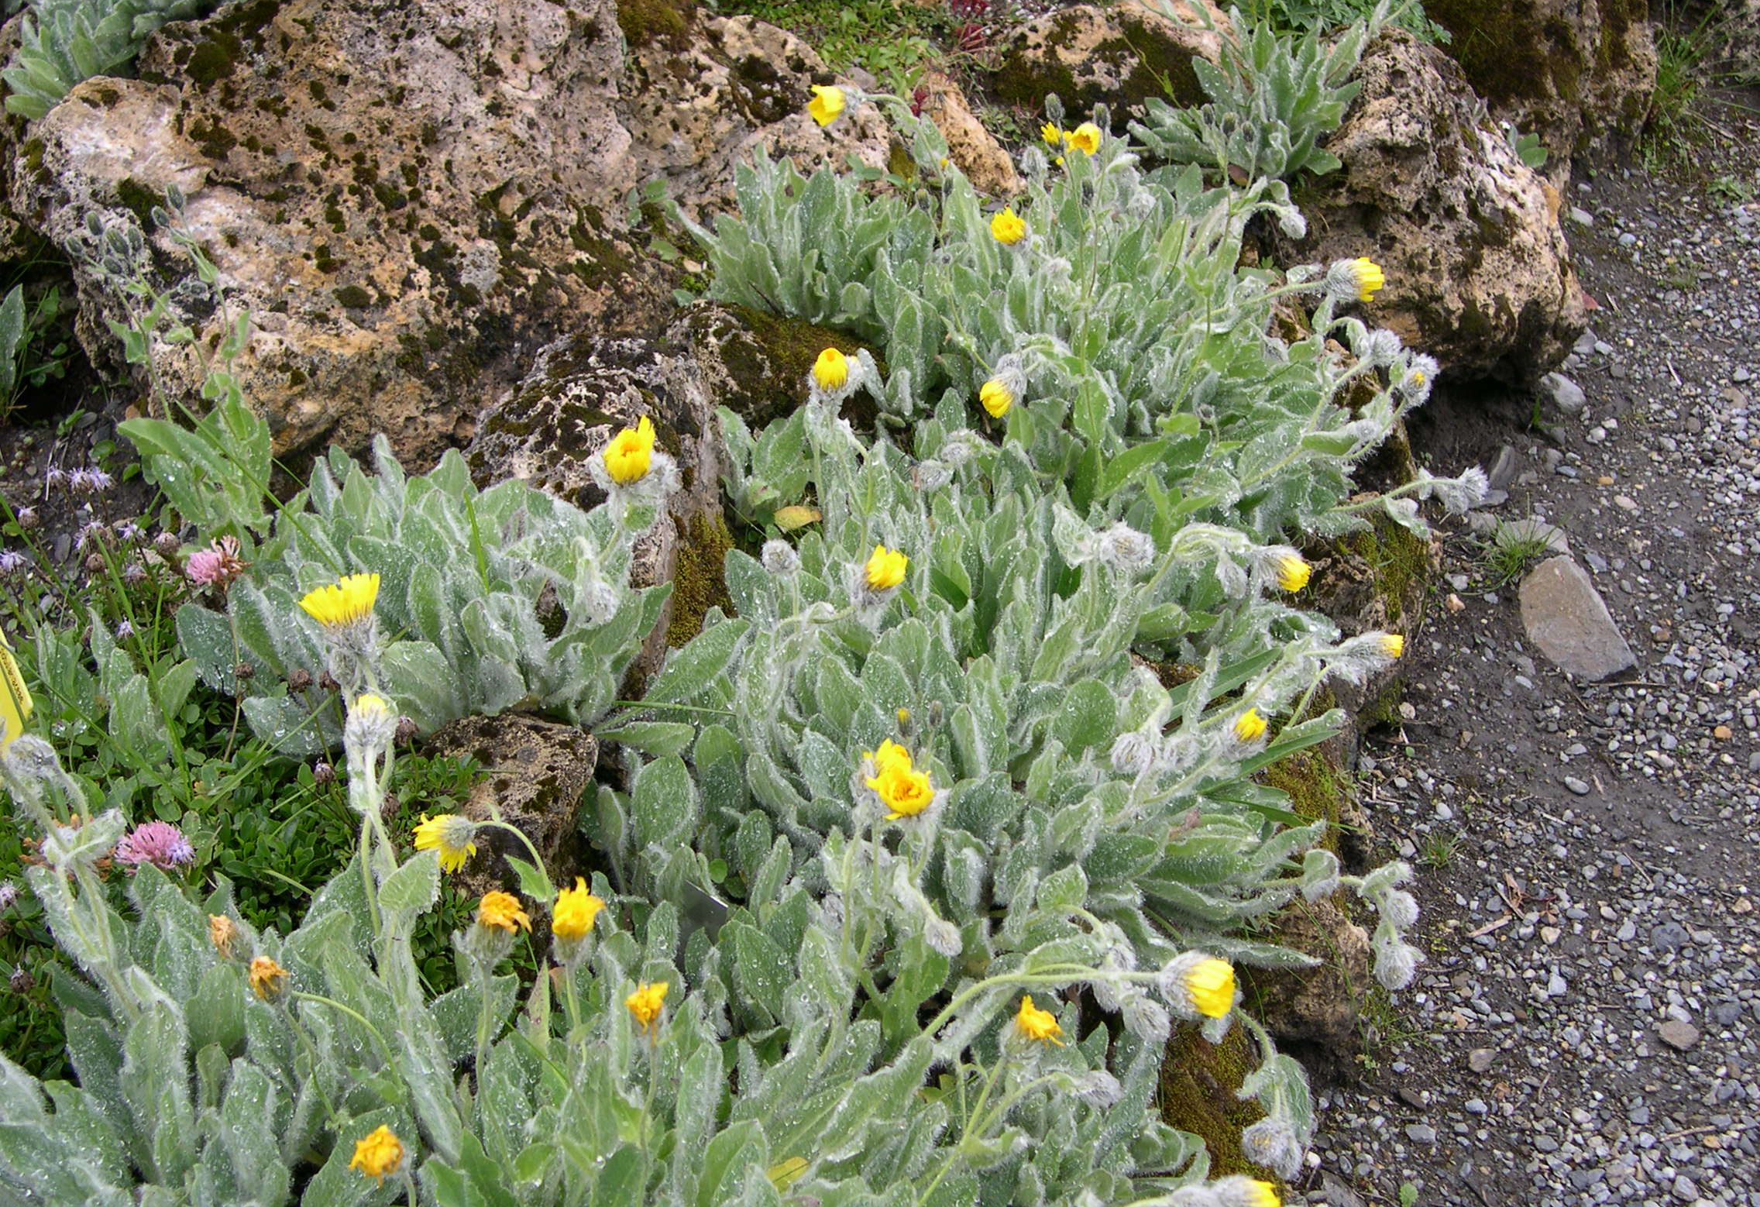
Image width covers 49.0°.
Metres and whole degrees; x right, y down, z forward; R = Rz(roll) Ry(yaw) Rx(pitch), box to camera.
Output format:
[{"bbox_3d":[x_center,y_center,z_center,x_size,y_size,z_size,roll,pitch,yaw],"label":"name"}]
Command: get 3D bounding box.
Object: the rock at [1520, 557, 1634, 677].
[{"bbox_3d":[0.595,0.012,1.650,0.078,0.030,0.135,-7,43,-7],"label":"rock"}]

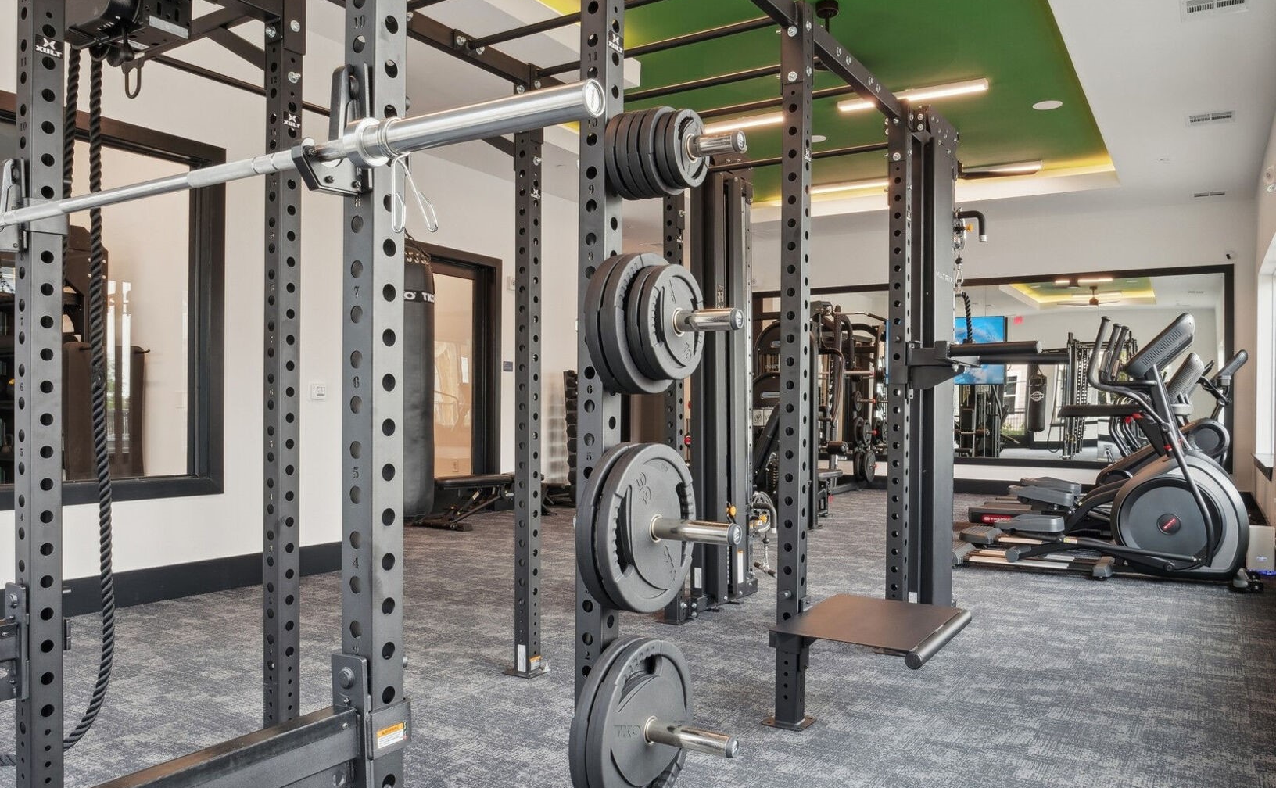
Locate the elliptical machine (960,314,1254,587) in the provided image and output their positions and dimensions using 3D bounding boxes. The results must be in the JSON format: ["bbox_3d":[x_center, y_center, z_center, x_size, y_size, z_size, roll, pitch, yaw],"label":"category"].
[{"bbox_3d":[3.120,0.337,6.030,1.820,1.715,0.740,0,0,33],"label":"elliptical machine"}]

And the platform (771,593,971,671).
[{"bbox_3d":[0.794,0.850,2.965,0.540,0.200,0.620,0,0,33],"label":"platform"}]

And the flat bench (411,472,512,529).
[{"bbox_3d":[-1.435,0.955,8.190,0.680,0.440,1.420,0,0,33],"label":"flat bench"}]

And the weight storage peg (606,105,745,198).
[{"bbox_3d":[0.080,-0.562,2.062,0.340,0.215,0.215,0,0,33],"label":"weight storage peg"}]

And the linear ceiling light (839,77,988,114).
[{"bbox_3d":[2.300,-2.520,7.460,1.220,0.075,0.110,0,0,33],"label":"linear ceiling light"}]

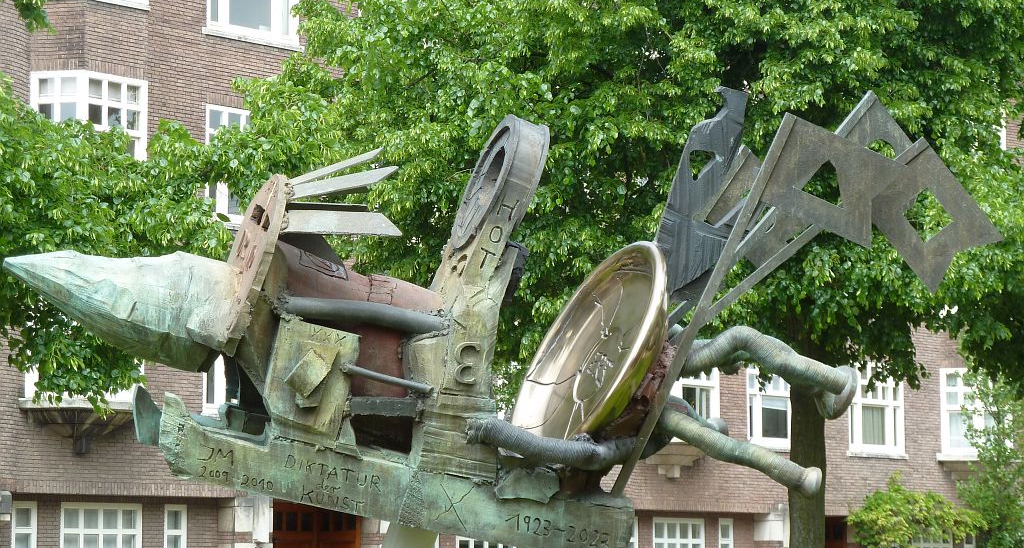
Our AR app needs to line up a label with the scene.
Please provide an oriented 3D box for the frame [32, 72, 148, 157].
[{"bbox_3d":[-6.398,-2.052,41.140,0.720,1.956,2.100,-6,-9,43],"label":"frame"}]

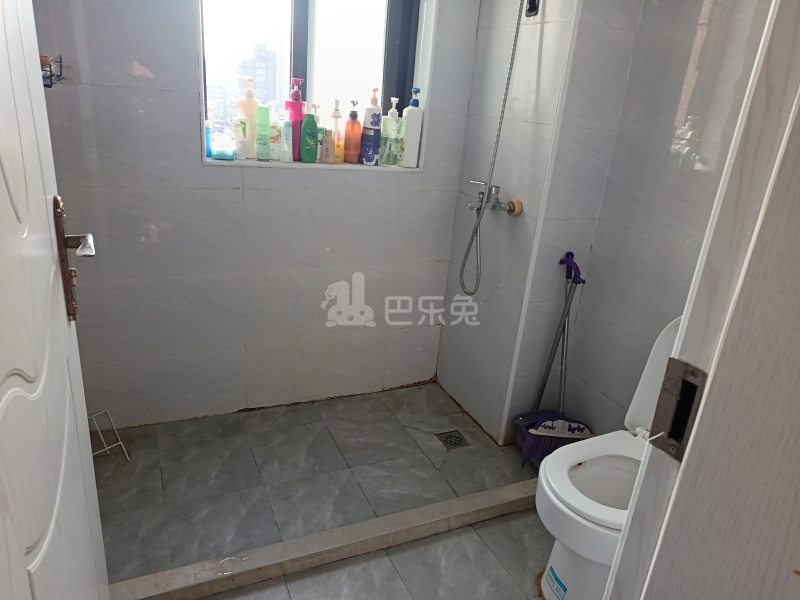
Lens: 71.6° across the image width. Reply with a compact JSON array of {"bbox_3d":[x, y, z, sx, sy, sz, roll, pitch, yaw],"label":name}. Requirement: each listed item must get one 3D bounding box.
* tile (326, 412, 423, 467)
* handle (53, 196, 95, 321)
[{"bbox_3d":[-0.107,0.527,2.115,0.296,0.010,0.300,-5,22,-25],"label":"tile"},{"bbox_3d":[-0.521,-0.054,0.906,0.062,0.215,0.110,-3,22,-21],"label":"handle"}]

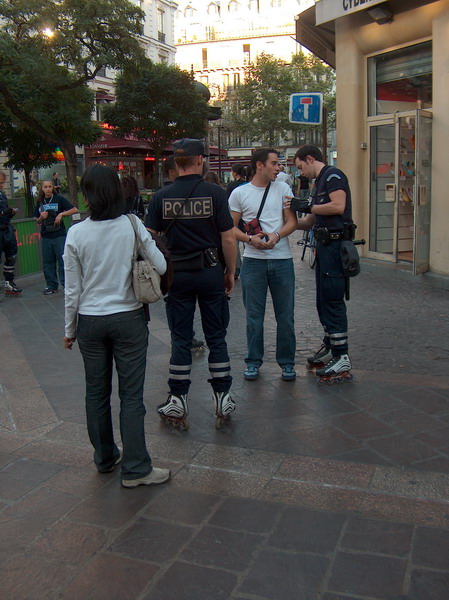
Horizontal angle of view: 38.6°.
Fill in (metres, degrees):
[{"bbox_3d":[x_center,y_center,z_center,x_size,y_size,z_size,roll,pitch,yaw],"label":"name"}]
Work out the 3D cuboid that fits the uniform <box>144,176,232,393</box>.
[{"bbox_3d":[-0.215,-0.073,4.051,0.570,1.438,0.360,0,11,6],"label":"uniform"}]

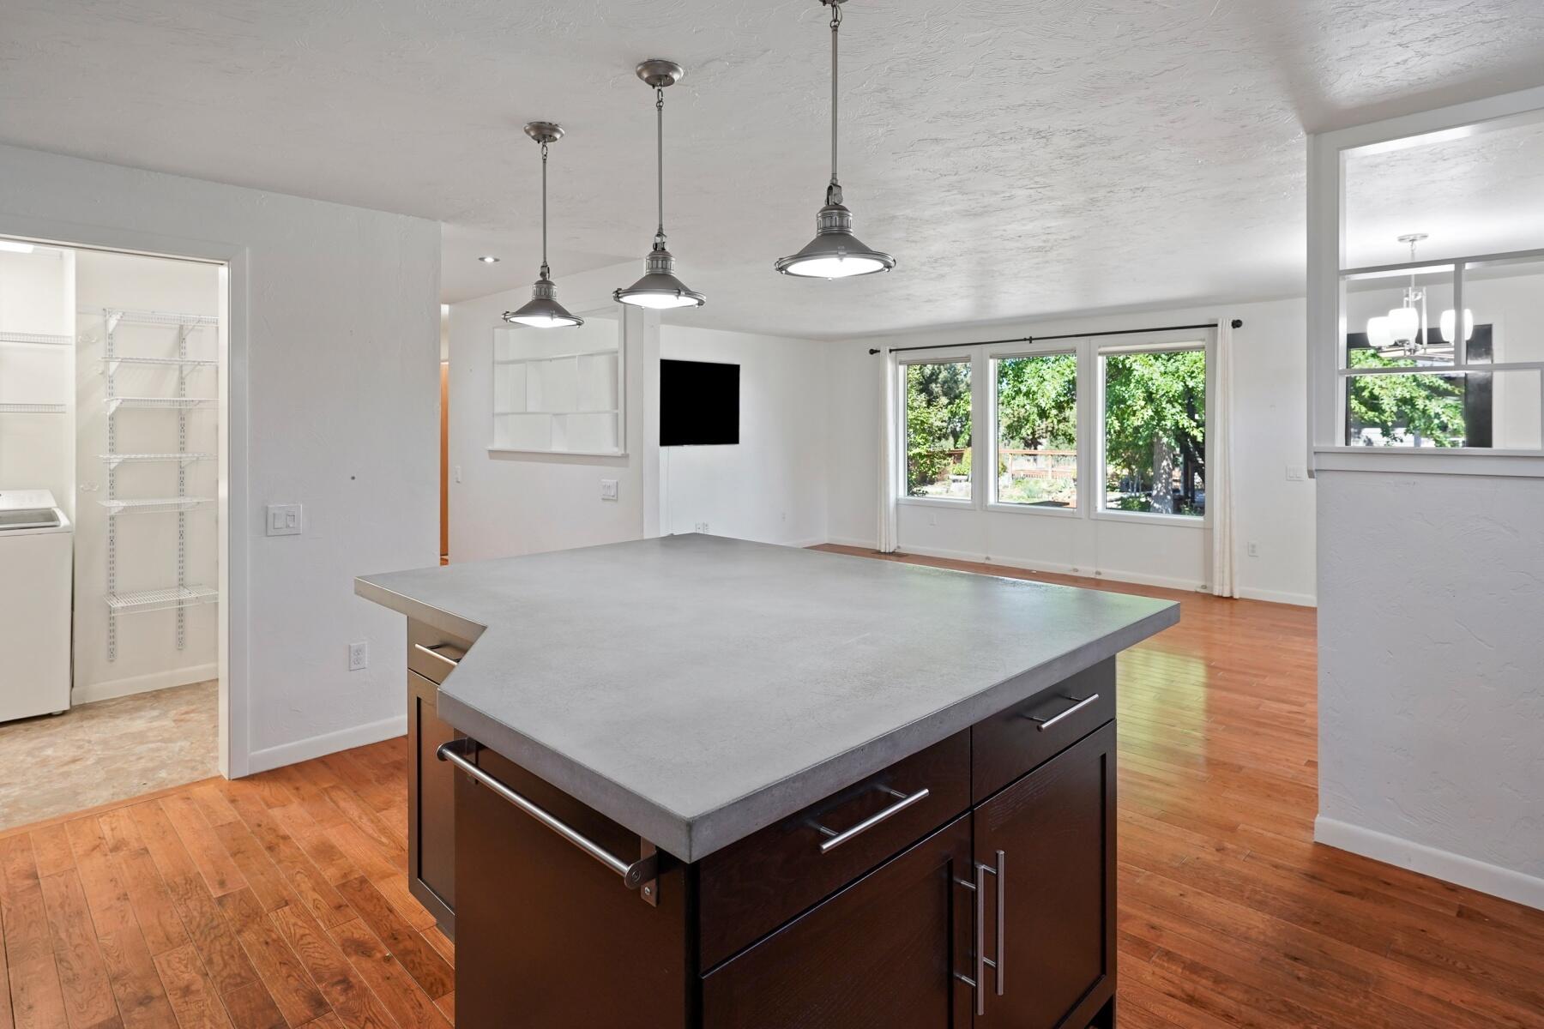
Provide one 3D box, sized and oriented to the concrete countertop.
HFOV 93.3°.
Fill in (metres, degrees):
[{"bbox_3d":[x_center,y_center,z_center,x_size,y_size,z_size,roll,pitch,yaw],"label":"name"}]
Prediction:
[{"bbox_3d":[-0.218,0.243,2.160,1.666,0.056,2.069,-6,9,-44],"label":"concrete countertop"}]

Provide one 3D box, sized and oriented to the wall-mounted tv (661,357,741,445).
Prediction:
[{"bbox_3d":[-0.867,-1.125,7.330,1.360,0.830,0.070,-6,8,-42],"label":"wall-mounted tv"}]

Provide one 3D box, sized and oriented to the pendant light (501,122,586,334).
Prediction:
[{"bbox_3d":[-0.769,-0.977,2.460,0.270,0.665,0.270,0,6,0],"label":"pendant light"}]

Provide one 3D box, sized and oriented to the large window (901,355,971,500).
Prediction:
[{"bbox_3d":[1.759,-0.912,7.760,0.810,1.500,0.100,5,8,40],"label":"large window"}]

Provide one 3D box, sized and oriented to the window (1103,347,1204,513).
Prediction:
[{"bbox_3d":[3.447,-0.749,6.600,0.880,1.500,0.100,4,7,42],"label":"window"}]

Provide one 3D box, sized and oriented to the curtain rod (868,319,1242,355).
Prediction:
[{"bbox_3d":[2.490,-1.700,7.100,3.500,0.070,0.110,5,8,40],"label":"curtain rod"}]

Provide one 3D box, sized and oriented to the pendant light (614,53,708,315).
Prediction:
[{"bbox_3d":[-0.319,-0.935,2.070,0.270,0.665,0.270,0,6,0],"label":"pendant light"}]

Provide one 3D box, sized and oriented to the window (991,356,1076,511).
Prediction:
[{"bbox_3d":[2.572,-0.826,7.130,0.820,1.500,0.100,5,8,40],"label":"window"}]

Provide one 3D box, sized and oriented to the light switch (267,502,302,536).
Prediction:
[{"bbox_3d":[-2.025,0.022,3.030,0.121,0.126,0.015,-5,8,-40],"label":"light switch"}]

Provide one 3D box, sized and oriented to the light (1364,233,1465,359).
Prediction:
[{"bbox_3d":[3.474,-1.180,3.950,0.500,0.690,0.500,6,8,41],"label":"light"}]

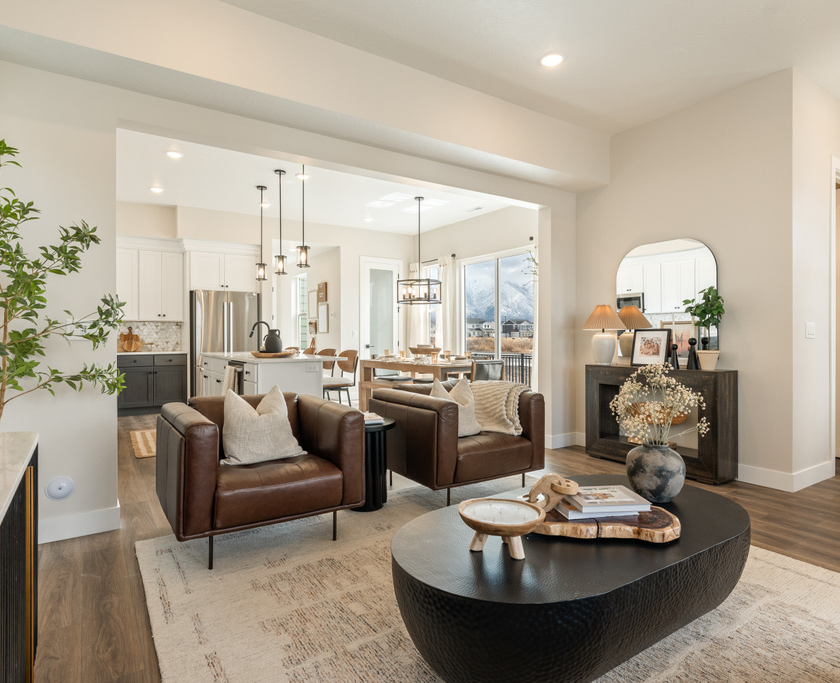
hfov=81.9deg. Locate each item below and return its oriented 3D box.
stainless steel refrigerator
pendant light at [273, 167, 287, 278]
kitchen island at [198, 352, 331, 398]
[{"bbox_3d":[-3.112,0.180,7.642,0.910,1.800,0.880,0,0,-32],"label":"stainless steel refrigerator"},{"bbox_3d":[-1.644,-1.390,5.700,0.135,1.220,0.135,0,0,-34],"label":"pendant light"},{"bbox_3d":[-1.760,0.613,5.500,0.880,0.914,2.550,0,0,-34],"label":"kitchen island"}]

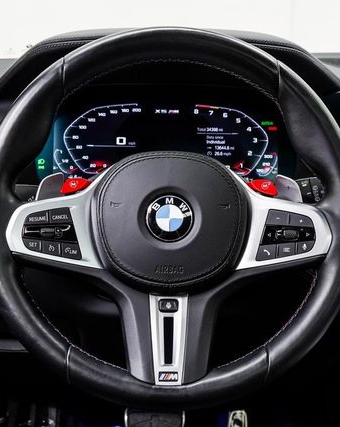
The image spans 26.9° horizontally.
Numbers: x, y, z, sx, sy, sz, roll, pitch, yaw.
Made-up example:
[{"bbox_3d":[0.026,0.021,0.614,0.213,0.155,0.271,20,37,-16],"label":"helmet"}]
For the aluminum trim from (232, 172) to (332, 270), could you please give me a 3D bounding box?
[{"bbox_3d":[0.112,0.008,0.710,0.100,0.097,0.030,0,-3,0],"label":"aluminum trim"}]

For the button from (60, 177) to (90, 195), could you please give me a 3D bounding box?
[{"bbox_3d":[-0.096,-0.028,0.722,0.031,0.019,0.017,0,-3,0],"label":"button"}]

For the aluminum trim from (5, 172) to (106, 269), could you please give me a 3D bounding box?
[{"bbox_3d":[-0.114,0.007,0.710,0.102,0.096,0.030,0,-3,0],"label":"aluminum trim"}]

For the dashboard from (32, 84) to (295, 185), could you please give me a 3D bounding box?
[{"bbox_3d":[-0.009,-0.104,0.935,0.343,0.133,0.050,0,-3,0],"label":"dashboard"}]

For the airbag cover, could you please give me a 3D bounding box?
[{"bbox_3d":[0.001,0.006,0.705,0.150,0.136,0.050,0,-3,0],"label":"airbag cover"}]

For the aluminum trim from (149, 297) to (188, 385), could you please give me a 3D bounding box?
[{"bbox_3d":[-0.002,0.126,0.707,0.040,0.093,0.015,0,-3,0],"label":"aluminum trim"}]

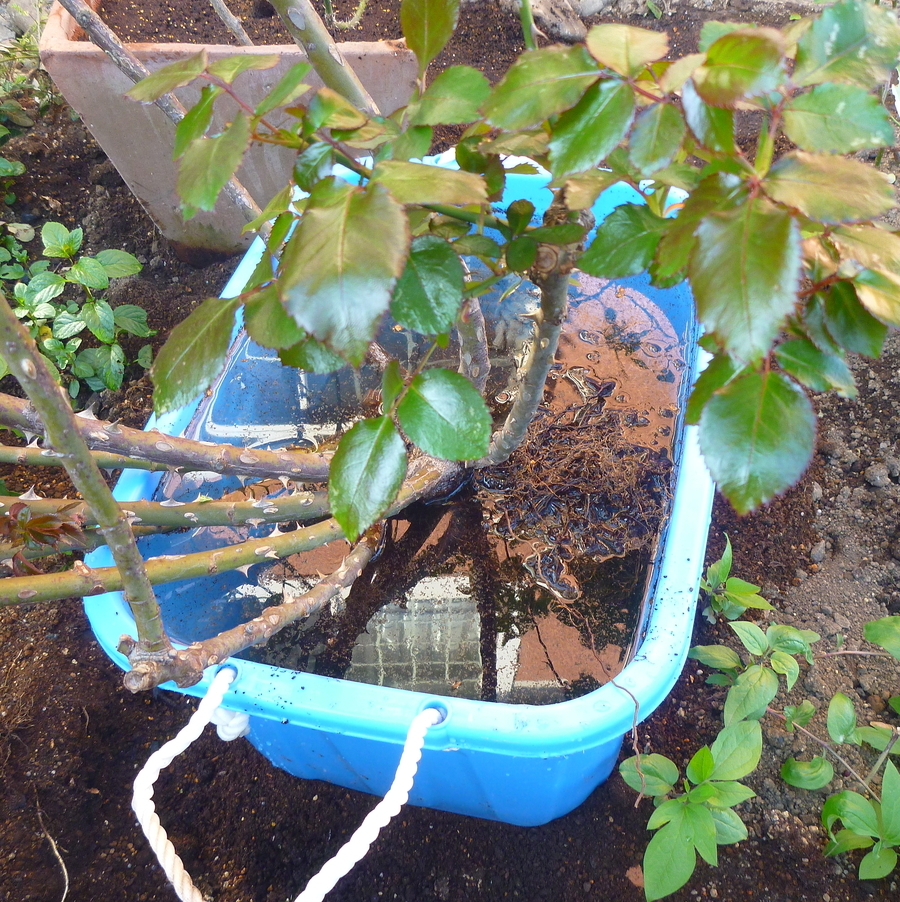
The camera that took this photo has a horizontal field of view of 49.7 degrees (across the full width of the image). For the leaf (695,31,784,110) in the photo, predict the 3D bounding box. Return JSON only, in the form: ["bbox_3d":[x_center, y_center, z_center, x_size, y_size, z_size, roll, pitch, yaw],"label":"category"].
[{"bbox_3d":[0.132,-0.173,0.440,0.041,0.033,0.011,13,12,12],"label":"leaf"}]

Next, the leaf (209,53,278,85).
[{"bbox_3d":[-0.123,-0.228,0.580,0.041,0.011,0.026,-21,63,-14],"label":"leaf"}]

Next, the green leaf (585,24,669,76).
[{"bbox_3d":[0.097,-0.221,0.535,0.047,0.011,0.045,4,57,4],"label":"green leaf"}]

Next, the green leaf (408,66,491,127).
[{"bbox_3d":[0.000,-0.203,0.560,0.050,0.014,0.040,-16,78,-9],"label":"green leaf"}]

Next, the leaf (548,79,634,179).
[{"bbox_3d":[0.070,-0.159,0.480,0.033,0.011,0.059,41,95,4],"label":"leaf"}]

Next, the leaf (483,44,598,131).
[{"bbox_3d":[0.049,-0.205,0.542,0.072,0.015,0.046,-21,71,-7],"label":"leaf"}]

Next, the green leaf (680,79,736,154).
[{"bbox_3d":[0.145,-0.187,0.540,0.027,0.016,0.049,-27,84,-3],"label":"green leaf"}]

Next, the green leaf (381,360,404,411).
[{"bbox_3d":[-0.033,-0.036,0.540,0.016,0.008,0.031,-10,63,35],"label":"green leaf"}]

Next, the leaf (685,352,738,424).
[{"bbox_3d":[0.140,-0.033,0.510,0.050,0.009,0.030,-45,74,-2],"label":"leaf"}]

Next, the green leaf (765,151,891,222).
[{"bbox_3d":[0.168,-0.117,0.430,0.055,0.012,0.032,14,79,15],"label":"green leaf"}]

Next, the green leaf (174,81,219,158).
[{"bbox_3d":[-0.150,-0.193,0.570,0.027,0.014,0.048,34,96,35],"label":"green leaf"}]

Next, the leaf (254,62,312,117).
[{"bbox_3d":[-0.097,-0.208,0.560,0.042,0.010,0.020,-46,59,-9],"label":"leaf"}]

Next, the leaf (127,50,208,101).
[{"bbox_3d":[-0.165,-0.219,0.571,0.056,0.014,0.024,-30,69,-12],"label":"leaf"}]

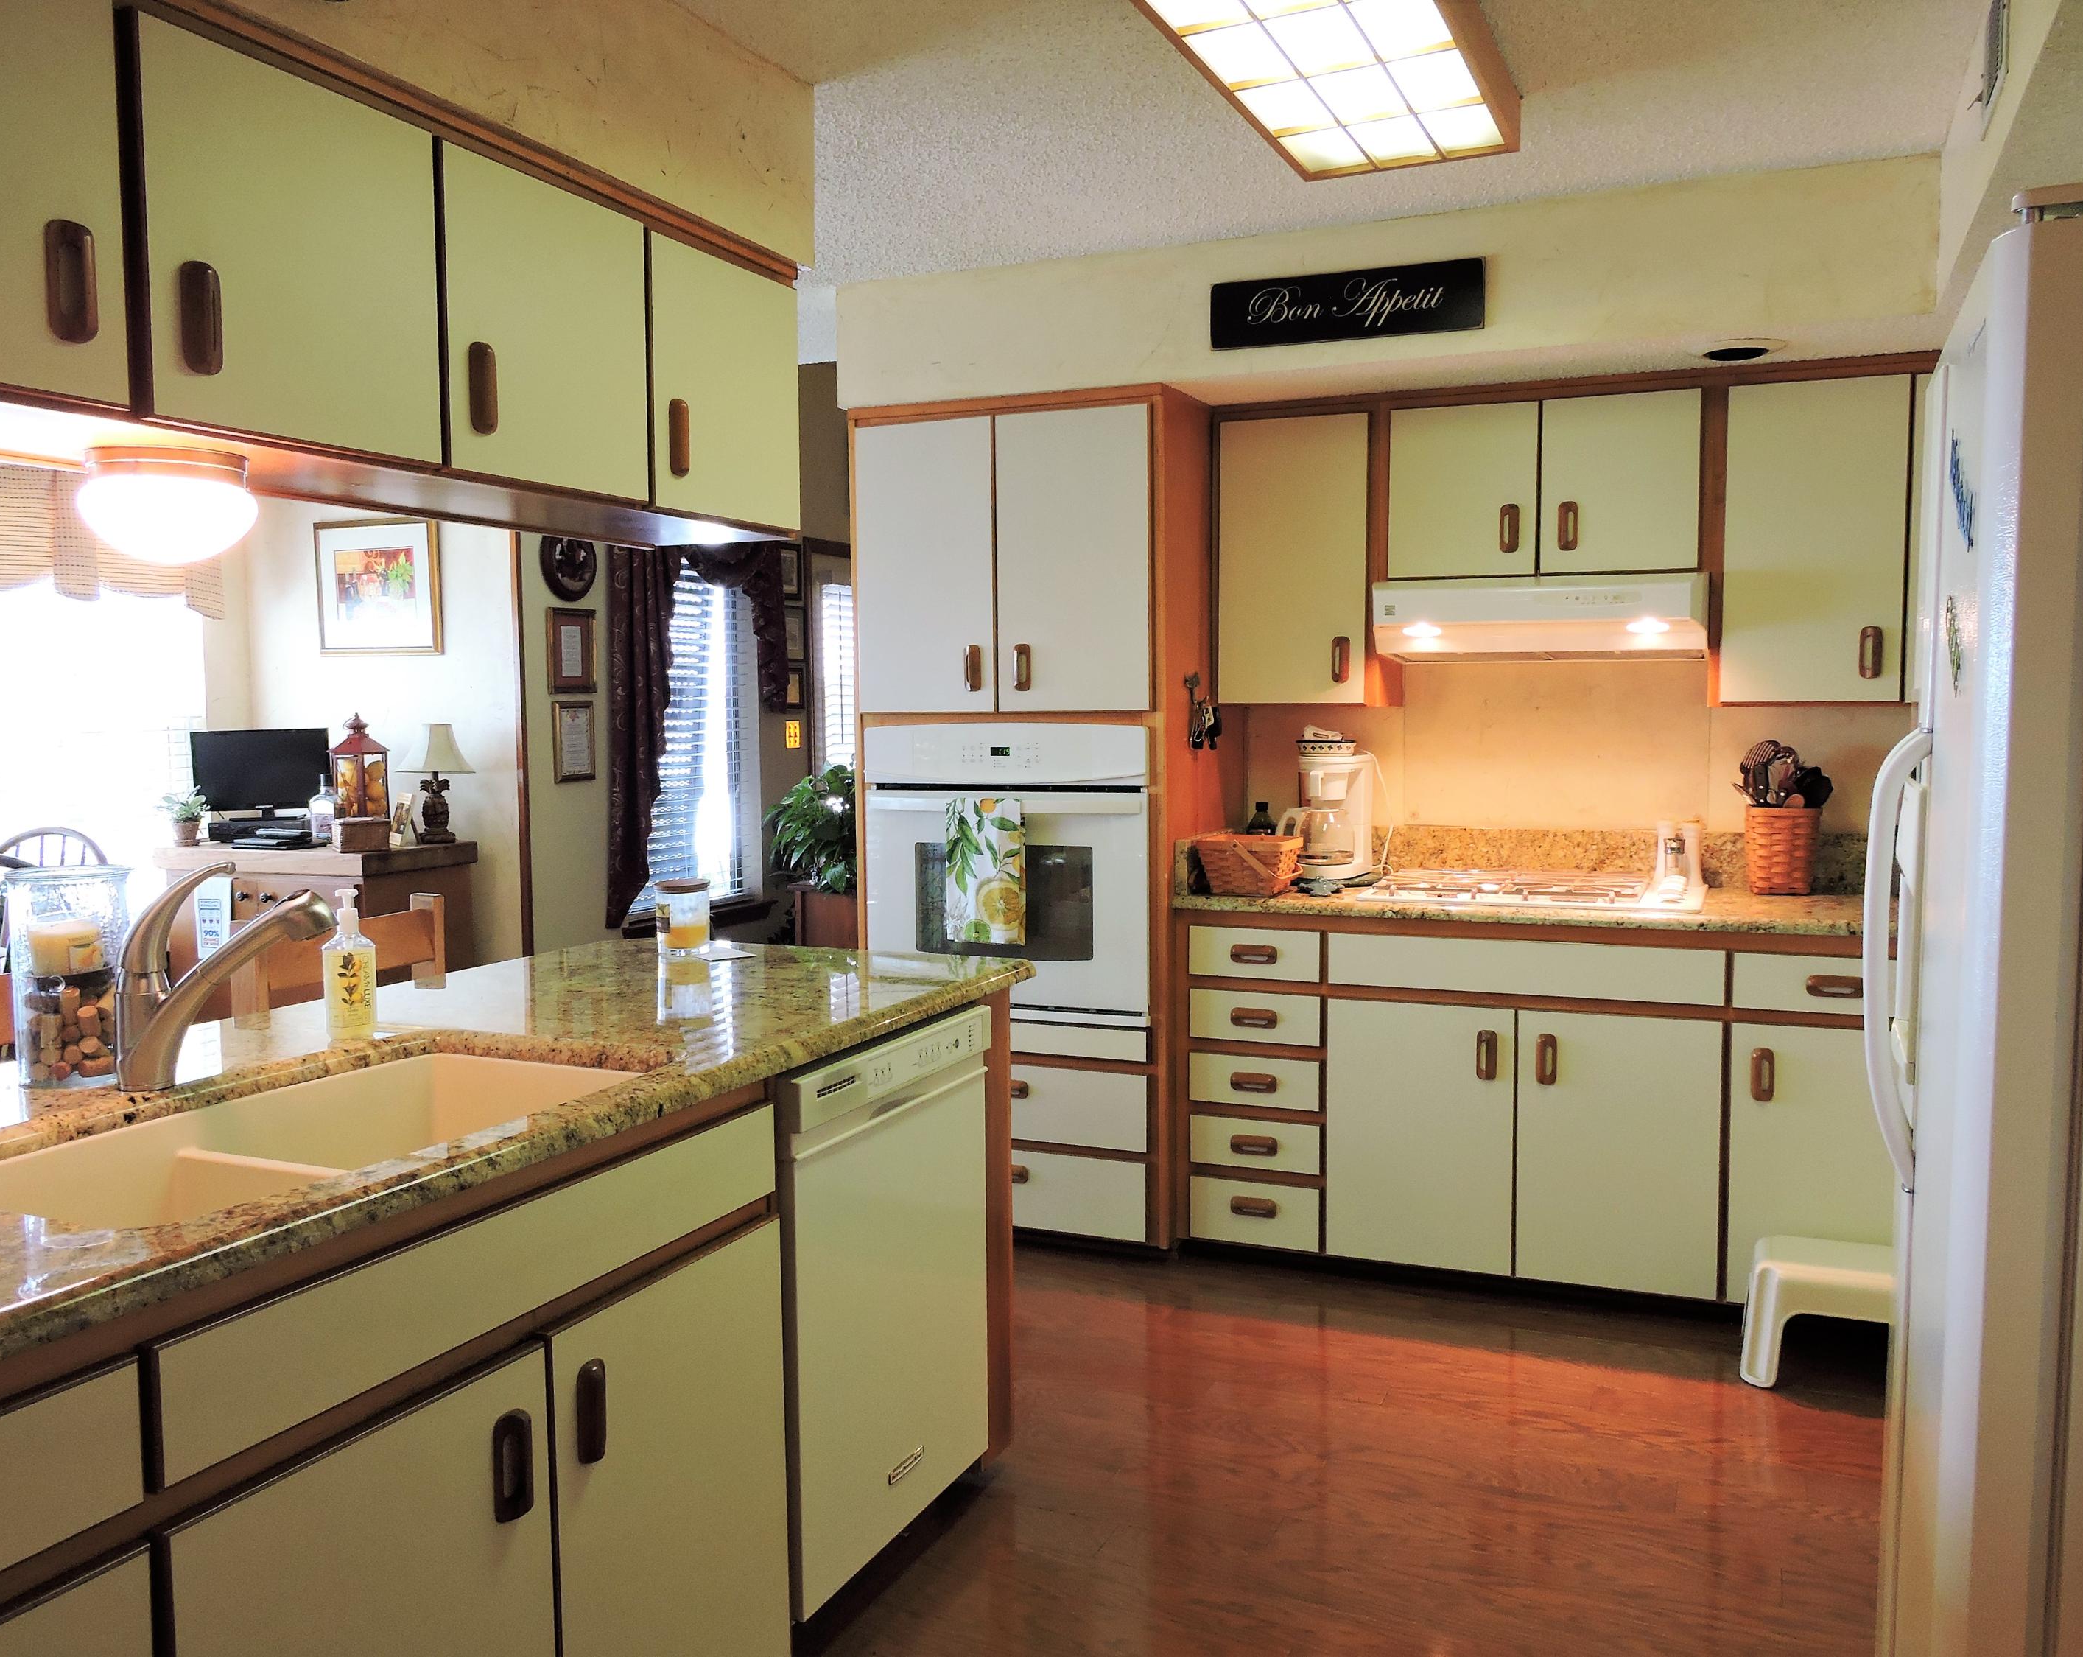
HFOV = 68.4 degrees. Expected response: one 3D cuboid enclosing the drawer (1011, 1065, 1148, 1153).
[{"bbox_3d":[-0.023,0.675,4.086,0.760,0.192,0.450,1,5,20],"label":"drawer"}]

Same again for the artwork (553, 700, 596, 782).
[{"bbox_3d":[-1.598,-0.296,5.249,0.030,0.269,0.202,1,4,22],"label":"artwork"}]

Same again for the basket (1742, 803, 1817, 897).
[{"bbox_3d":[1.787,0.054,3.700,0.165,0.200,0.155,1,5,20],"label":"basket"}]

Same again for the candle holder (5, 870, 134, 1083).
[{"bbox_3d":[-1.209,0.179,1.896,0.130,0.251,0.130,1,4,21],"label":"candle holder"}]

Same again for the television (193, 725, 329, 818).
[{"bbox_3d":[-2.808,-0.198,5.500,0.500,0.335,0.140,0,4,0],"label":"television"}]

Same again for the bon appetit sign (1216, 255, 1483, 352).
[{"bbox_3d":[0.687,-1.176,3.458,0.610,0.151,0.025,1,5,20],"label":"bon appetit sign"}]

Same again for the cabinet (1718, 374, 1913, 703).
[{"bbox_3d":[1.779,-0.647,3.561,0.374,0.703,0.330,1,4,21],"label":"cabinet"}]

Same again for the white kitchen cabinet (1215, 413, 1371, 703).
[{"bbox_3d":[0.689,-0.682,4.005,0.375,0.709,0.320,1,5,20],"label":"white kitchen cabinet"}]

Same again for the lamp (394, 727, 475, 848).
[{"bbox_3d":[-2.204,-0.160,5.570,0.293,0.440,0.285,1,5,20],"label":"lamp"}]

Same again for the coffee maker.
[{"bbox_3d":[0.738,-0.046,3.953,0.175,0.335,0.215,3,5,36],"label":"coffee maker"}]

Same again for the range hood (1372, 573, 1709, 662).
[{"bbox_3d":[1.201,-0.507,3.697,0.745,0.168,0.460,1,4,21],"label":"range hood"}]

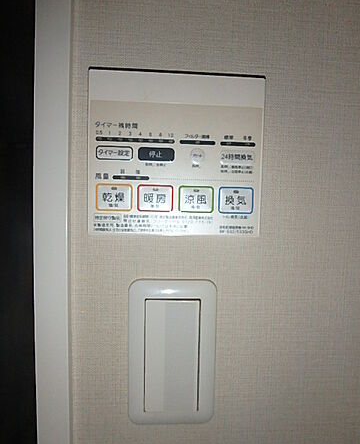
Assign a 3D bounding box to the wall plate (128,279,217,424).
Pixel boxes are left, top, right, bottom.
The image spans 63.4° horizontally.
[{"bbox_3d":[-0.006,0.105,0.228,0.070,0.120,0.010,1,4,-3],"label":"wall plate"}]

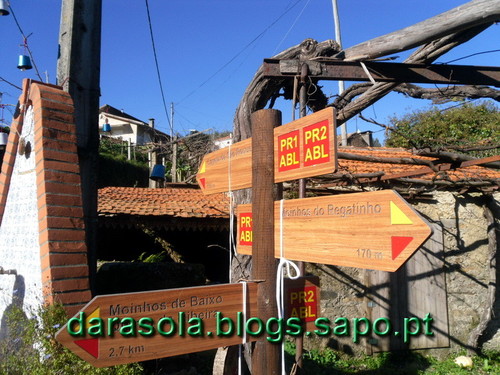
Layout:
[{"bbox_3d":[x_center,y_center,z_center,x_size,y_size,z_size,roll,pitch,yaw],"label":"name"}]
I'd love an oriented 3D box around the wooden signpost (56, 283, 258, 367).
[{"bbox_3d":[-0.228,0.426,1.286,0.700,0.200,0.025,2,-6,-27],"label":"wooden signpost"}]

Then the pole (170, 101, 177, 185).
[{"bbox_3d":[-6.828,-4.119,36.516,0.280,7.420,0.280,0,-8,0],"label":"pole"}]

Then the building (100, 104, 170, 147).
[{"bbox_3d":[-16.375,-7.257,52.873,9.500,6.800,8.500,-2,-8,17],"label":"building"}]

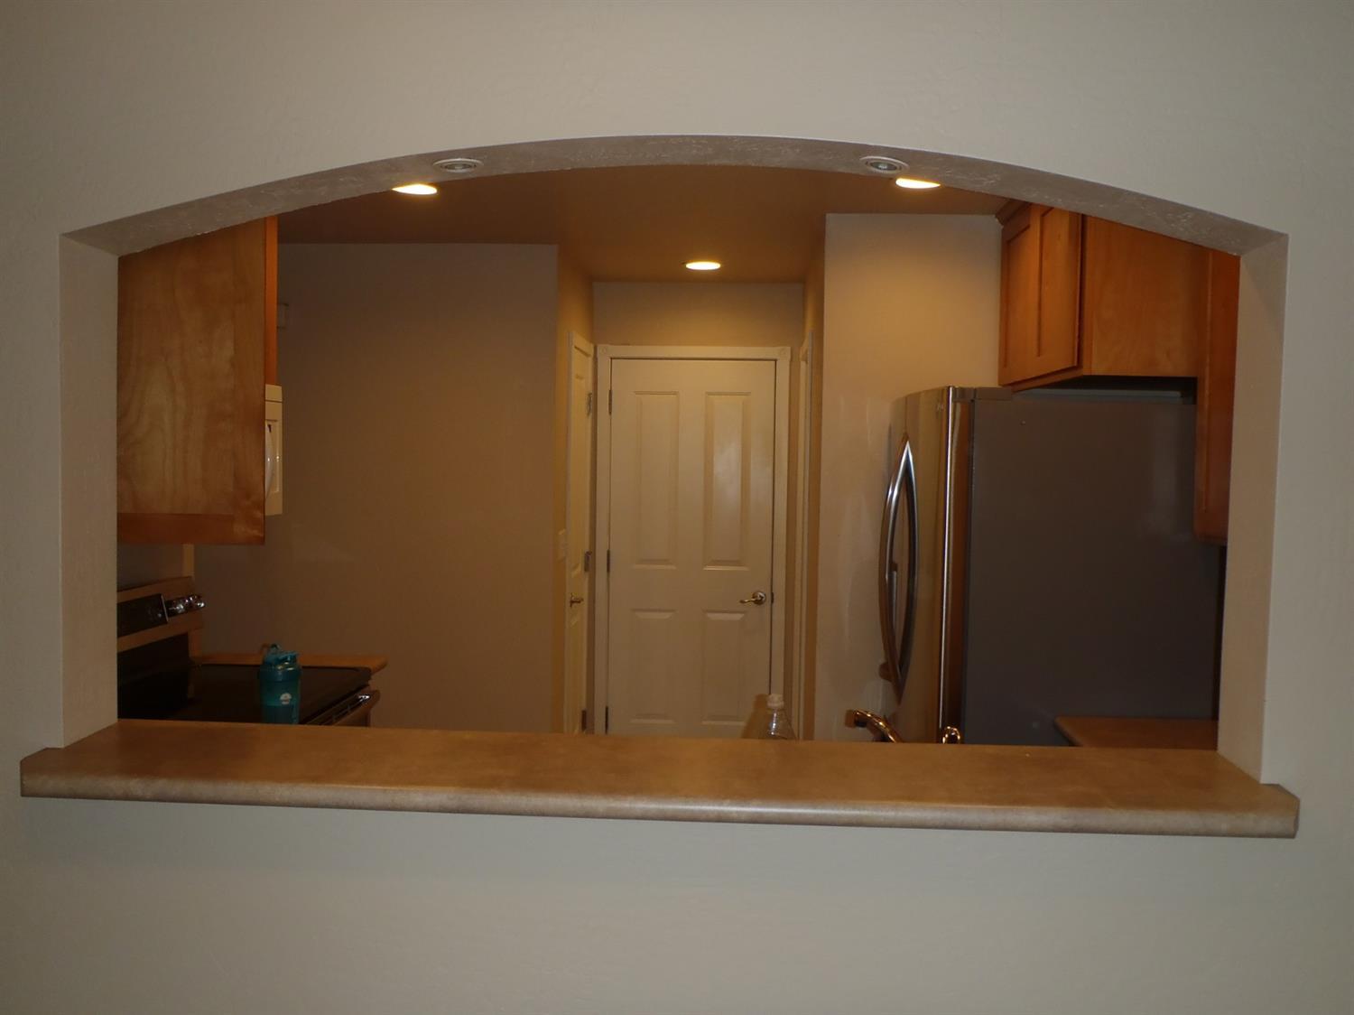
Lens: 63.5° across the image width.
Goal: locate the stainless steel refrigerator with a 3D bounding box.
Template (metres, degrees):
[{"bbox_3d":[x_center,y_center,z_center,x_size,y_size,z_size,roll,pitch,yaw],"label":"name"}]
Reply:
[{"bbox_3d":[0.995,0.567,3.240,0.800,1.780,0.870,1,3,3],"label":"stainless steel refrigerator"}]

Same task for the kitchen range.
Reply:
[{"bbox_3d":[-1.258,0.833,3.068,0.670,1.190,0.760,1,3,3],"label":"kitchen range"}]

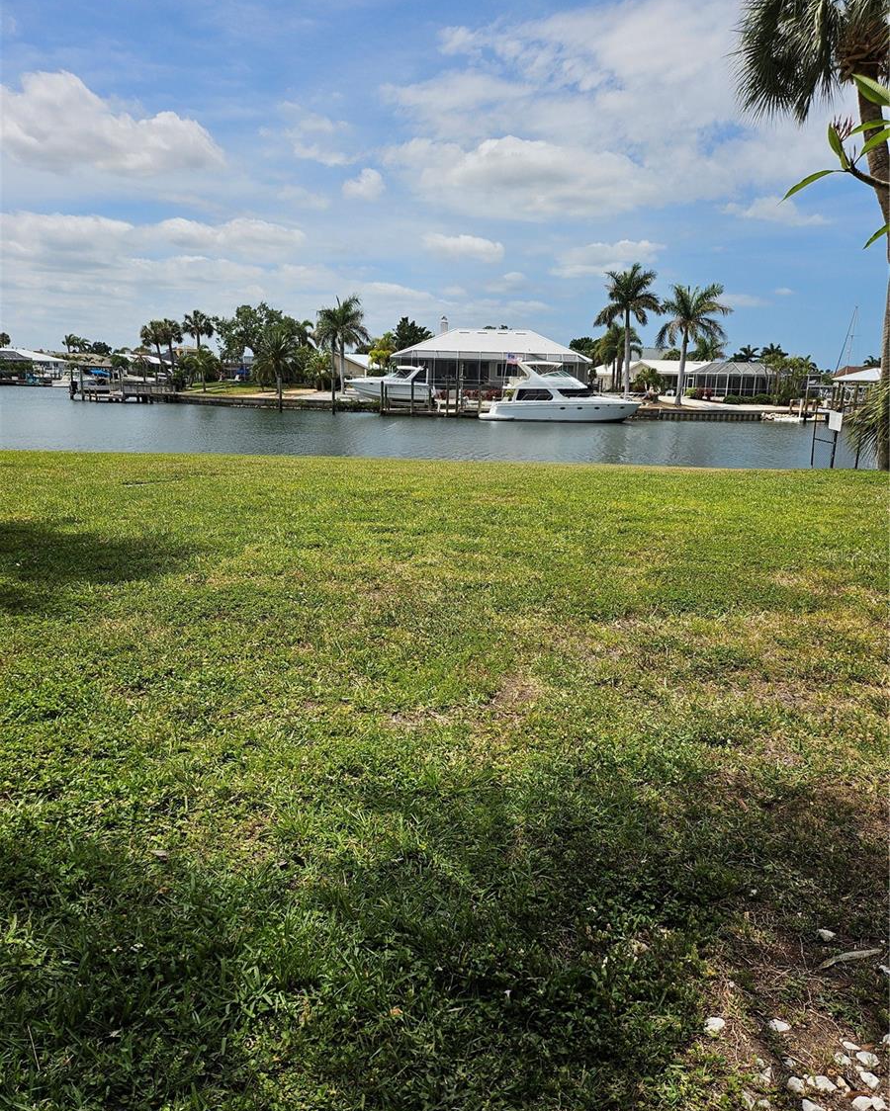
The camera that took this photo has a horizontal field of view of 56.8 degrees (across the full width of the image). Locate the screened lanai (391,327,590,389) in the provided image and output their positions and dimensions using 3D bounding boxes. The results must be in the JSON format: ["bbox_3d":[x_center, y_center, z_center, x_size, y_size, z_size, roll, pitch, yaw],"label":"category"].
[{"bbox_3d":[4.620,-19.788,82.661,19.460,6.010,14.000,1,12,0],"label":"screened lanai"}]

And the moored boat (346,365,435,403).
[{"bbox_3d":[-4.833,-15.146,72.459,8.300,3.320,2.800,5,12,18],"label":"moored boat"}]

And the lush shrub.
[{"bbox_3d":[32.311,-16.465,86.300,6.300,1.370,2.000,0,12,-5],"label":"lush shrub"}]

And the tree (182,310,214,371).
[{"bbox_3d":[-29.124,-24.394,97.156,3.740,8.670,3.550,1,12,0],"label":"tree"}]

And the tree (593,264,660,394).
[{"bbox_3d":[17.233,-21.363,78.165,6.200,12.140,5.890,1,12,0],"label":"tree"}]

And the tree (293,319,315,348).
[{"bbox_3d":[-16.646,-23.825,97.225,3.040,8.020,2.890,1,12,0],"label":"tree"}]

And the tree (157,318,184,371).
[{"bbox_3d":[-34.497,-25.860,103.056,3.100,7.340,3.100,1,12,0],"label":"tree"}]

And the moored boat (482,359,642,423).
[{"bbox_3d":[9.360,-13.474,67.425,12.800,4.920,4.100,1,12,-2],"label":"moored boat"}]

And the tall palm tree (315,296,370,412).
[{"bbox_3d":[-9.913,-19.753,79.691,5.300,10.510,5.200,1,12,0],"label":"tall palm tree"}]

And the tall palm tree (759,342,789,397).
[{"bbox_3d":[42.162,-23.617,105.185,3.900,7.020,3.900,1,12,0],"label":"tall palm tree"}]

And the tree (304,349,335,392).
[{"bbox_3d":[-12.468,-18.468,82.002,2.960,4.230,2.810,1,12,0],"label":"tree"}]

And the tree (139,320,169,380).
[{"bbox_3d":[-33.399,-23.220,94.360,3.400,7.170,3.230,1,12,0],"label":"tree"}]

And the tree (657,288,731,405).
[{"bbox_3d":[23.517,-19.708,77.488,6.700,11.000,6.500,1,12,0],"label":"tree"}]

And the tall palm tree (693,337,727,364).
[{"bbox_3d":[34.975,-25.123,109.000,4.720,7.530,4.480,1,12,0],"label":"tall palm tree"}]

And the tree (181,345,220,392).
[{"bbox_3d":[-25.751,-19.782,86.918,4.000,4.900,3.900,1,12,0],"label":"tree"}]

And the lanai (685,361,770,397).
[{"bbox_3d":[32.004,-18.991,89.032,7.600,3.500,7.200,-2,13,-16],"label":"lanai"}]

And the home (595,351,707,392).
[{"bbox_3d":[24.189,-21.507,96.522,13.000,4.980,10.000,1,12,-2],"label":"home"}]

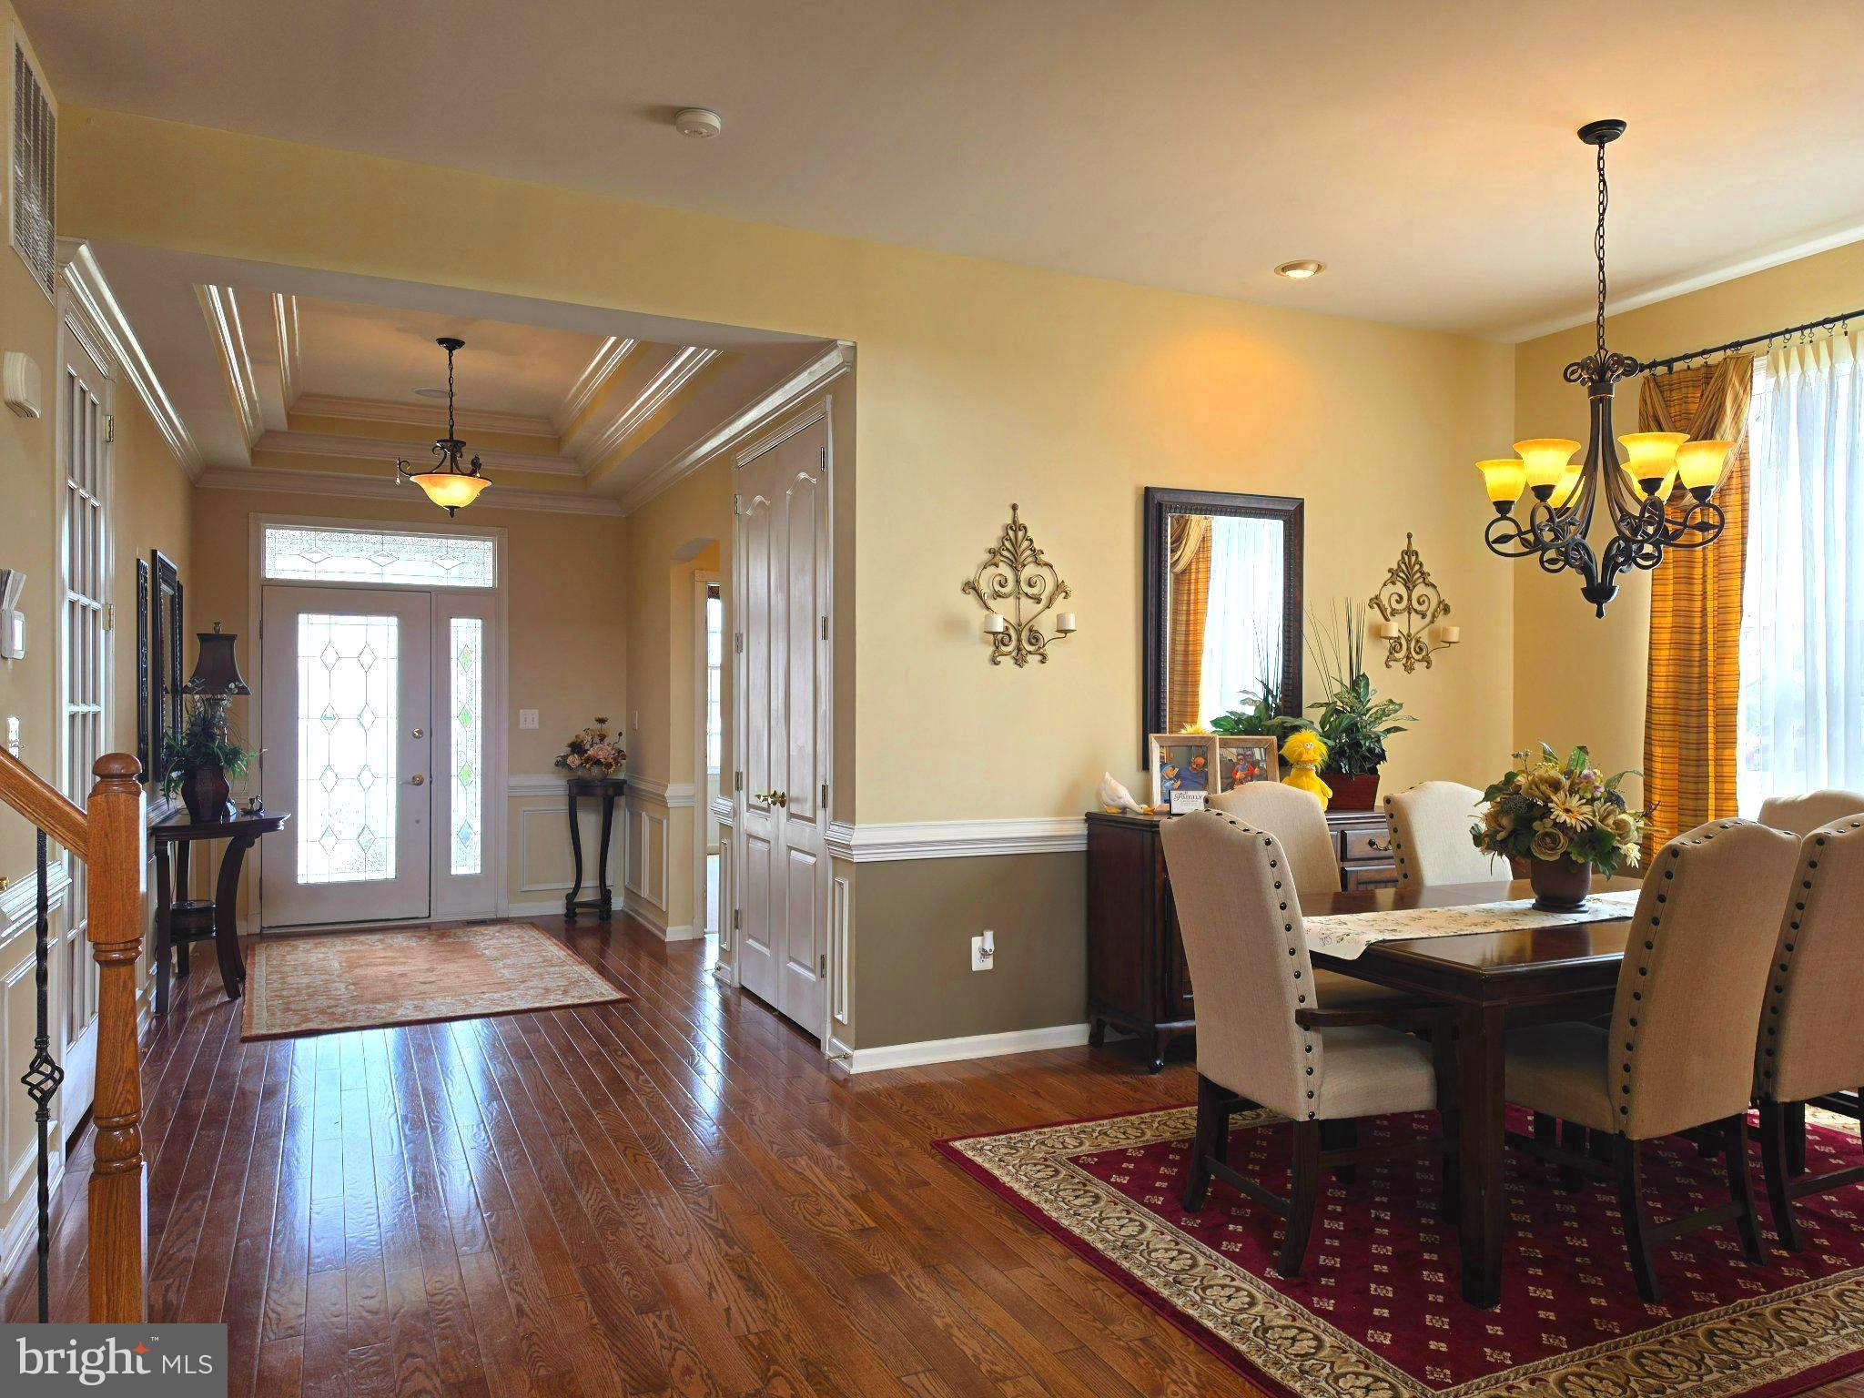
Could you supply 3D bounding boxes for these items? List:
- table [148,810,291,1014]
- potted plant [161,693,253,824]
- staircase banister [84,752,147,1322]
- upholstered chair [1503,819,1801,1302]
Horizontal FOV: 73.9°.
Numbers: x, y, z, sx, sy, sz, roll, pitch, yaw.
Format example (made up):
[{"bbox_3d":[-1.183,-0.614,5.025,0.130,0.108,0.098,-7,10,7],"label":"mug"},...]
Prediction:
[{"bbox_3d":[-3.326,0.964,5.869,0.505,0.830,1.065,0,0,-26],"label":"table"},{"bbox_3d":[-3.285,0.267,5.615,0.360,0.567,0.350,0,0,-26],"label":"potted plant"},{"bbox_3d":[-1.549,0.677,2.358,0.085,1.140,0.085,0,0,-26],"label":"staircase banister"},{"bbox_3d":[1.716,0.818,3.098,0.510,1.100,0.630,0,0,-25],"label":"upholstered chair"}]

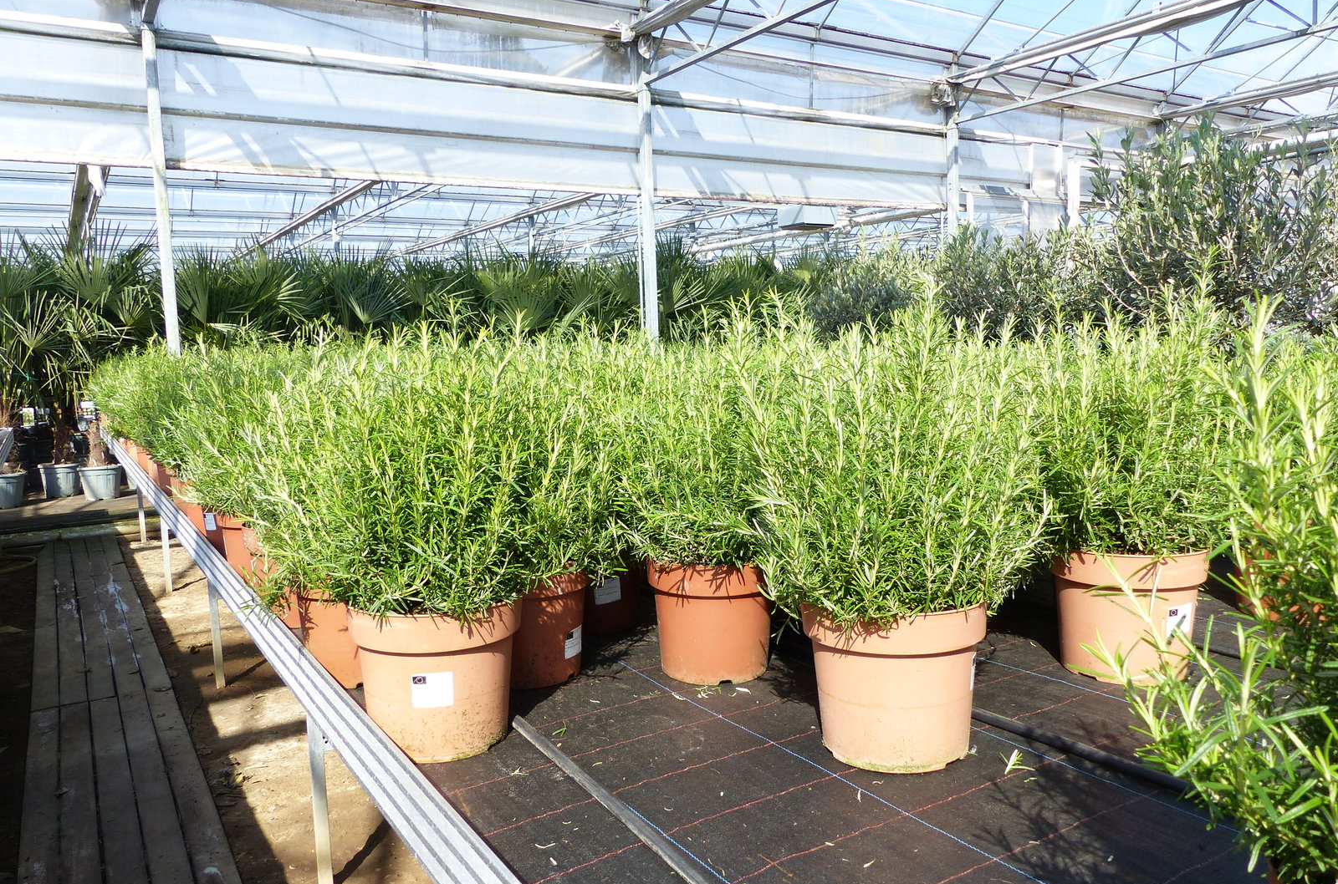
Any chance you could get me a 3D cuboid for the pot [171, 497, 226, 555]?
[{"bbox_3d":[-1.526,0.244,3.216,0.225,0.202,0.225,-2,6,0],"label":"pot"}]

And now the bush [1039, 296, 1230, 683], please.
[{"bbox_3d":[0.810,0.073,1.685,0.340,0.646,0.340,-2,6,0],"label":"bush"}]

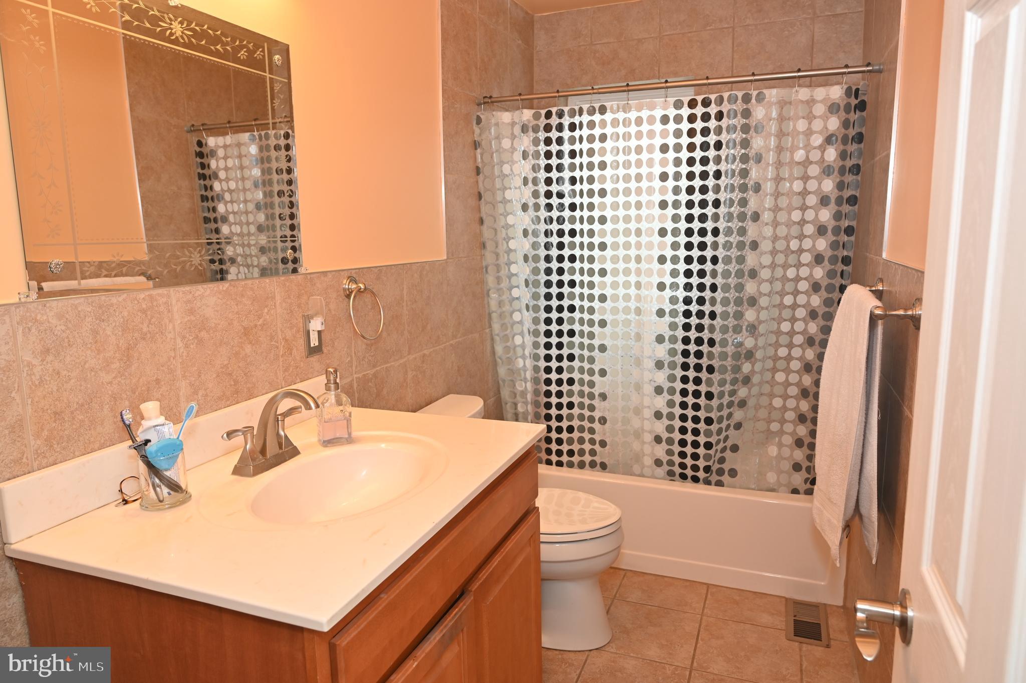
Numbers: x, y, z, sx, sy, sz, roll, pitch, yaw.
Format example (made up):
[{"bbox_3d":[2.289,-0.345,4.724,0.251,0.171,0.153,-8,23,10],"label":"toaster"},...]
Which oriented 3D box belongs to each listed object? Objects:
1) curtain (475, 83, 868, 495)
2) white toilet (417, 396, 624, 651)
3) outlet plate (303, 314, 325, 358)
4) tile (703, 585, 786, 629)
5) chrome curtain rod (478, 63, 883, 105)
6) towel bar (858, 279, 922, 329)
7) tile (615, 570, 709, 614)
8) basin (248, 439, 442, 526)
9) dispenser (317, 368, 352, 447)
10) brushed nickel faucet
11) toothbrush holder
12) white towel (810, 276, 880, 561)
[{"bbox_3d":[0.557,-0.079,2.752,1.460,1.693,0.130,3,10,21],"label":"curtain"},{"bbox_3d":[0.032,0.634,2.413,0.720,0.764,0.425,3,10,21],"label":"white toilet"},{"bbox_3d":[-0.537,-0.022,1.853,0.010,0.117,0.076,3,10,21],"label":"outlet plate"},{"bbox_3d":[0.897,1.009,2.594,0.325,0.010,0.247,3,10,21],"label":"tile"},{"bbox_3d":[0.554,-0.961,2.577,1.488,0.030,0.030,3,10,21],"label":"chrome curtain rod"},{"bbox_3d":[0.945,-0.112,1.772,0.099,0.071,0.661,3,10,21],"label":"towel bar"},{"bbox_3d":[0.590,0.994,2.709,0.331,0.010,0.247,3,10,21],"label":"tile"},{"bbox_3d":[-0.329,0.344,1.449,0.319,0.140,0.510,3,10,21],"label":"basin"},{"bbox_3d":[-0.425,0.152,1.628,0.066,0.181,0.056,-5,10,-24],"label":"dispenser"},{"bbox_3d":[-0.483,0.185,1.459,0.175,0.172,0.249,3,10,21],"label":"brushed nickel faucet"},{"bbox_3d":[-0.657,0.249,1.283,0.086,0.108,0.086,3,10,21],"label":"toothbrush holder"},{"bbox_3d":[0.896,0.206,1.819,0.131,0.683,0.376,3,10,21],"label":"white towel"}]

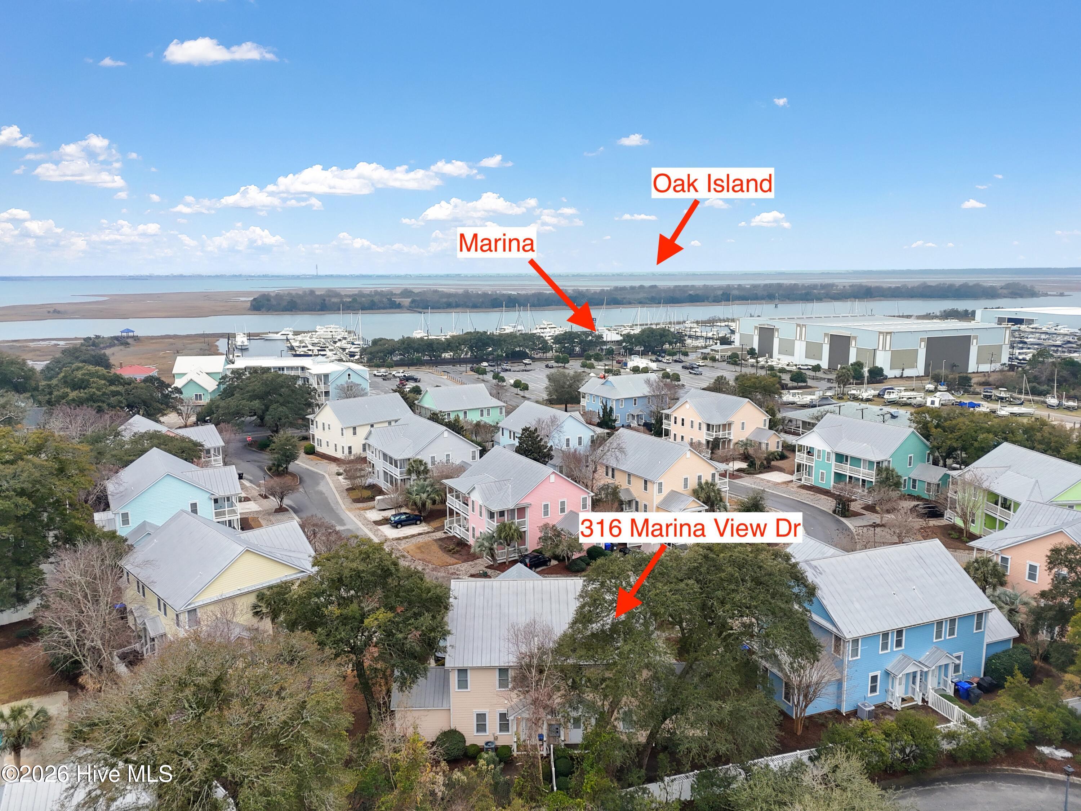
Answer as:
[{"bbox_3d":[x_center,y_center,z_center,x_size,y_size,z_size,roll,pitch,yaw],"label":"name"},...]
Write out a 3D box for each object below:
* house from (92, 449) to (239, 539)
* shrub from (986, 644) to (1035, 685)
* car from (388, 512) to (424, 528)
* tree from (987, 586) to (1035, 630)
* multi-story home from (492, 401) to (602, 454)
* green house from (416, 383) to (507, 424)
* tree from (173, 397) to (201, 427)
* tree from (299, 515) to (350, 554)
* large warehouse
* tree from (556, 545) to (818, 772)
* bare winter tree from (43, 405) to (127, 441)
[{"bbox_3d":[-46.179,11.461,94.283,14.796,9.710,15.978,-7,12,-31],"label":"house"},{"bbox_3d":[38.207,20.978,60.902,3.500,2.750,2.800,-4,11,-20],"label":"shrub"},{"bbox_3d":[-17.875,14.910,100.094,4.500,1.650,1.820,-6,11,-28],"label":"car"},{"bbox_3d":[41.670,18.740,66.336,4.200,4.400,4.200,0,10,0],"label":"tree"},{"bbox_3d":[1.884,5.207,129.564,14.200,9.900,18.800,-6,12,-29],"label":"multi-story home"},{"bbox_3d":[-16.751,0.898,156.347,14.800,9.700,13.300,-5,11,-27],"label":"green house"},{"bbox_3d":[-77.072,1.549,163.023,5.900,6.700,5.800,-5,11,-26],"label":"tree"},{"bbox_3d":[-25.163,15.390,87.071,5.600,5.300,5.300,-3,10,-17],"label":"tree"},{"bbox_3d":[120.836,-24.549,282.942,51.500,15.300,82.000,-4,11,-18],"label":"large warehouse"},{"bbox_3d":[9.826,16.510,50.129,17.300,14.600,14.500,0,10,0],"label":"tree"},{"bbox_3d":[-82.645,4.807,135.828,15.000,9.200,11.000,0,10,0],"label":"bare winter tree"}]

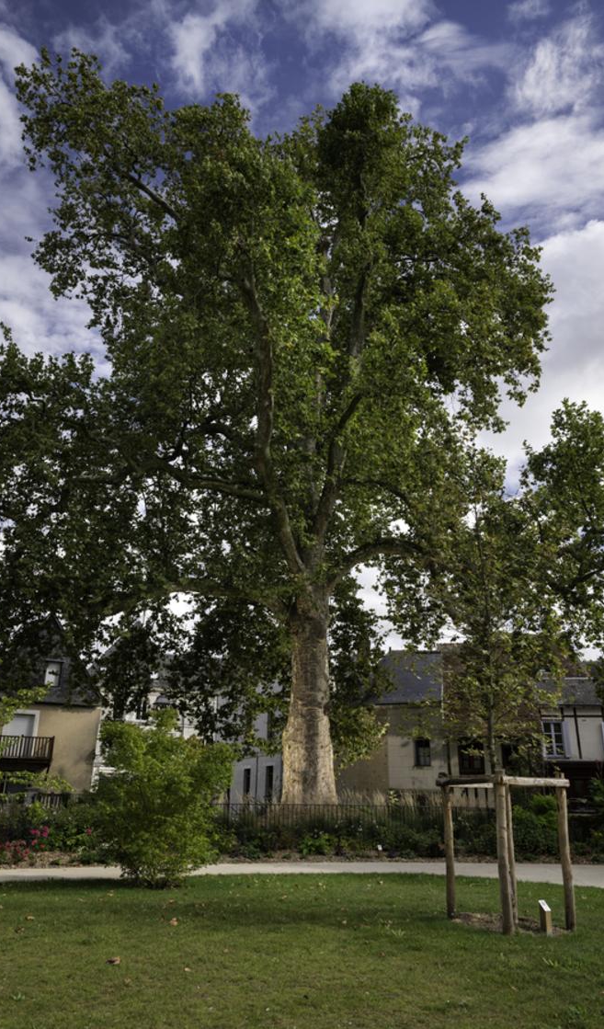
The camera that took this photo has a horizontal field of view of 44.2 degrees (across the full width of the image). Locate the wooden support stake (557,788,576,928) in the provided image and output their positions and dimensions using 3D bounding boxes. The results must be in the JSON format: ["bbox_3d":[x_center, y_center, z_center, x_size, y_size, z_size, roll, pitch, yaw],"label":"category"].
[{"bbox_3d":[3.389,4.329,9.544,0.120,1.777,0.120,-2,-22,15],"label":"wooden support stake"}]

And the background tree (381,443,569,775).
[{"bbox_3d":[2.609,2.096,10.737,2.674,6.634,2.536,-4,-22,12],"label":"background tree"}]

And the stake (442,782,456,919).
[{"bbox_3d":[2.015,4.576,10.246,0.115,1.771,0.115,-4,-22,14],"label":"stake"}]

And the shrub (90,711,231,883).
[{"bbox_3d":[-2.644,5.365,14.211,2.577,3.150,2.444,5,-22,-10],"label":"shrub"}]

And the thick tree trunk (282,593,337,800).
[{"bbox_3d":[0.266,6.503,24.627,1.800,7.873,1.750,1,-21,0],"label":"thick tree trunk"}]

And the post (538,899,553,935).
[{"bbox_3d":[2.970,4.934,9.122,0.090,0.354,0.120,13,-24,-28],"label":"post"}]

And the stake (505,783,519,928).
[{"bbox_3d":[2.903,4.645,10.277,0.110,1.856,0.110,-3,-22,15],"label":"stake"}]

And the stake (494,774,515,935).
[{"bbox_3d":[2.493,4.128,9.135,0.120,1.825,0.120,-3,-22,15],"label":"stake"}]

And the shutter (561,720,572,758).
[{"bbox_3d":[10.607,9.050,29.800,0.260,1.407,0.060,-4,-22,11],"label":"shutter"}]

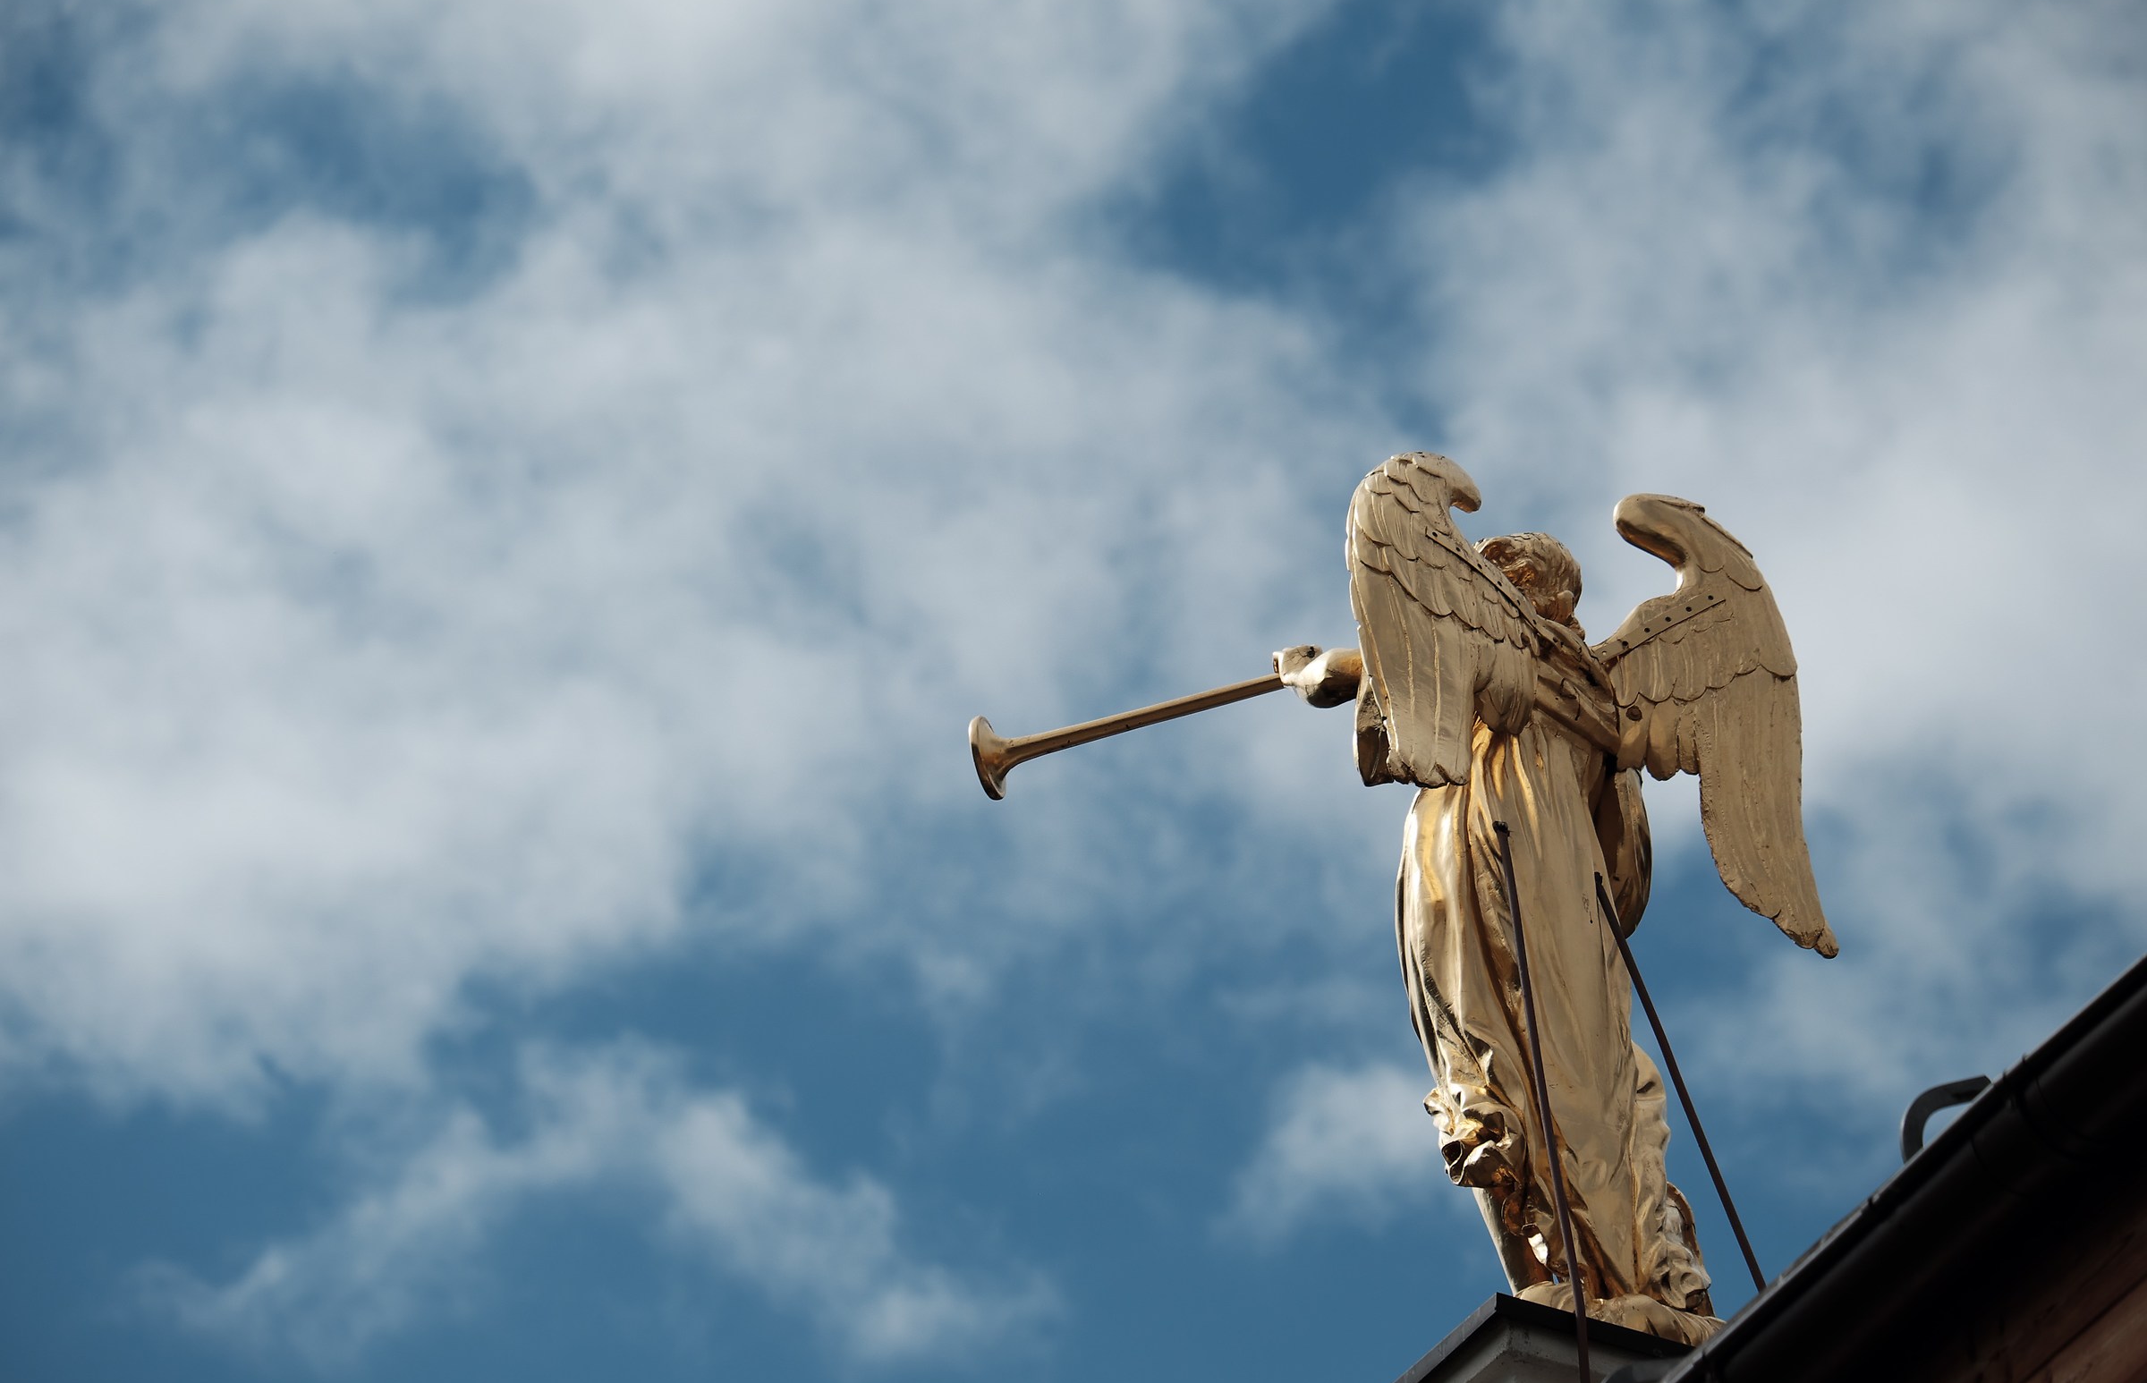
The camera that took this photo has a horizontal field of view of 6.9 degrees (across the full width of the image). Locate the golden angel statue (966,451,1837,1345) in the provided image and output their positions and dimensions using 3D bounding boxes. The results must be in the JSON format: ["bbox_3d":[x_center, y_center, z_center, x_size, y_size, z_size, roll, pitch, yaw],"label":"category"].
[{"bbox_3d":[0.552,0.496,29.200,1.030,1.680,1.150,18,-34,-29],"label":"golden angel statue"}]

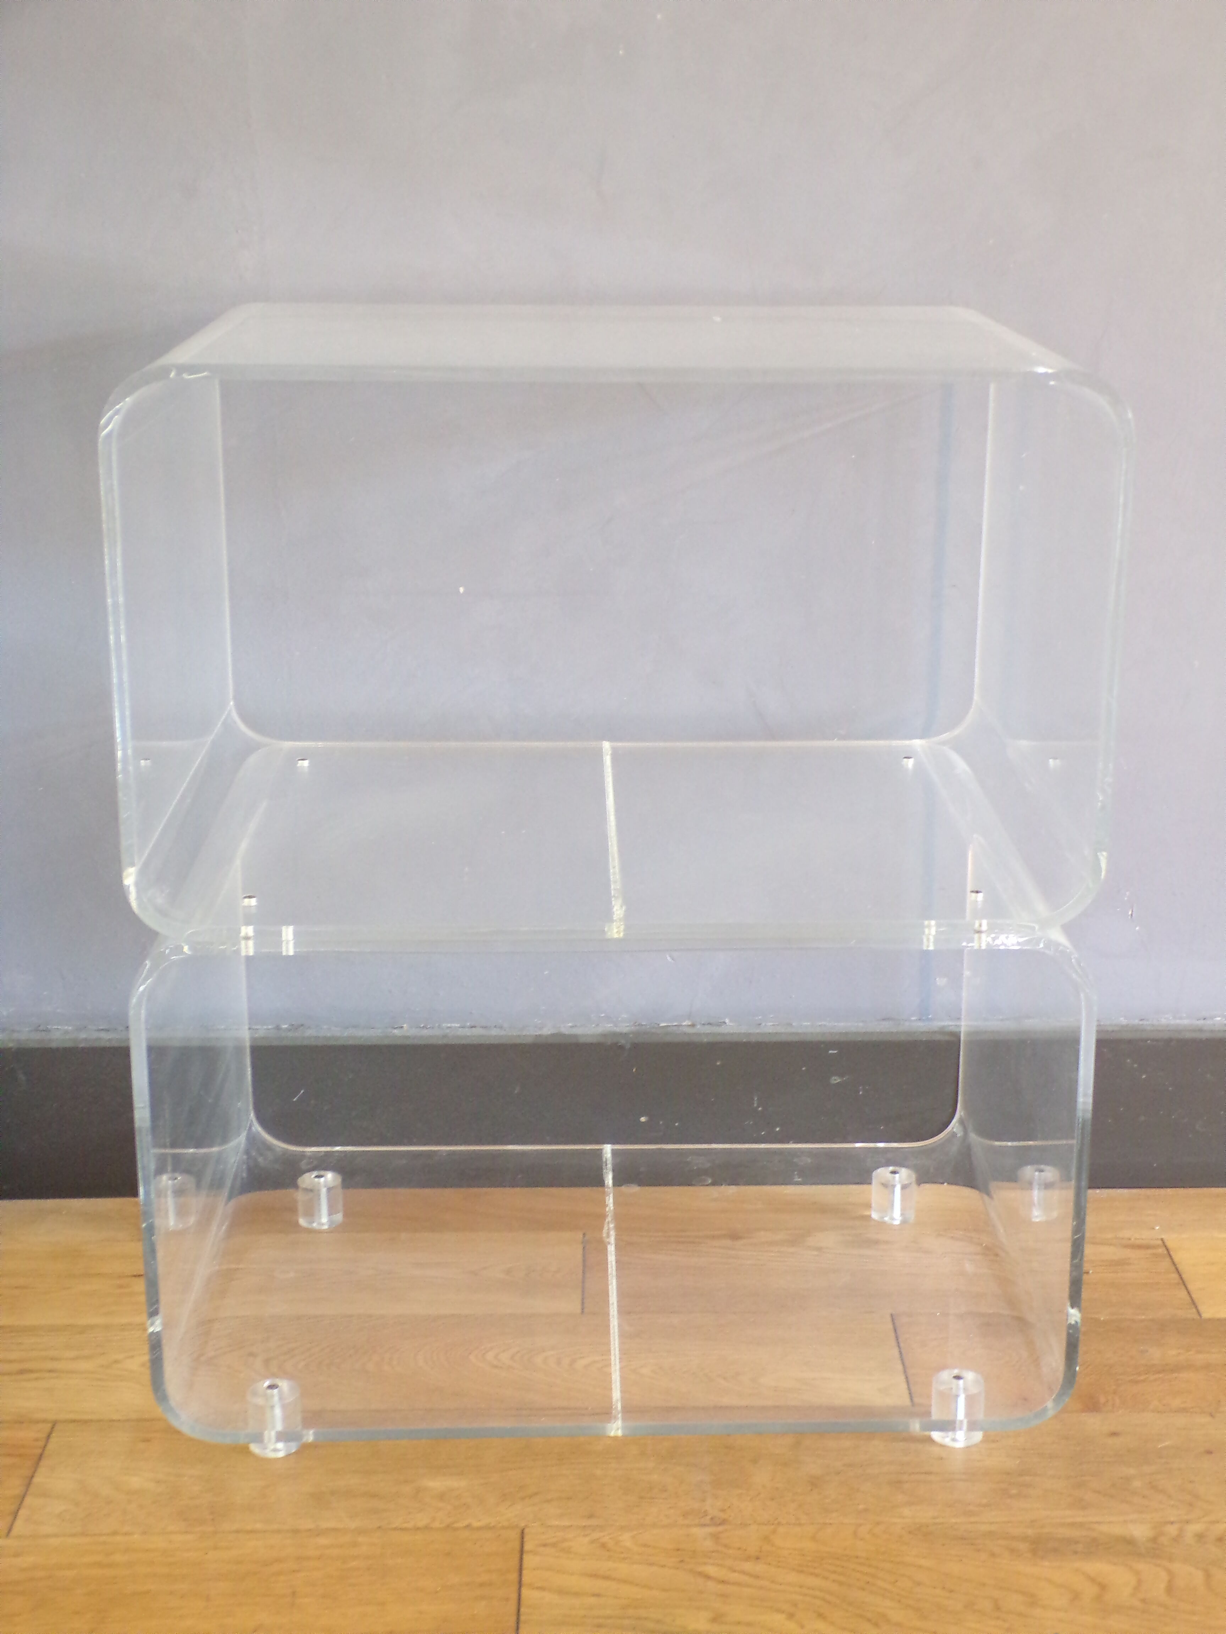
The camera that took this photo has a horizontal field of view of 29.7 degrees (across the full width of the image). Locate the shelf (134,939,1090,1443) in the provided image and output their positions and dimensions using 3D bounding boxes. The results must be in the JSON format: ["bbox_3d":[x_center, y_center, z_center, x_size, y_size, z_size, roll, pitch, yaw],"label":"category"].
[{"bbox_3d":[-0.002,0.178,1.670,0.600,0.348,0.424,0,17,-1],"label":"shelf"}]

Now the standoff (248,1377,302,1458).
[{"bbox_3d":[-0.230,0.410,1.569,0.035,0.036,0.035,0,17,-1],"label":"standoff"}]

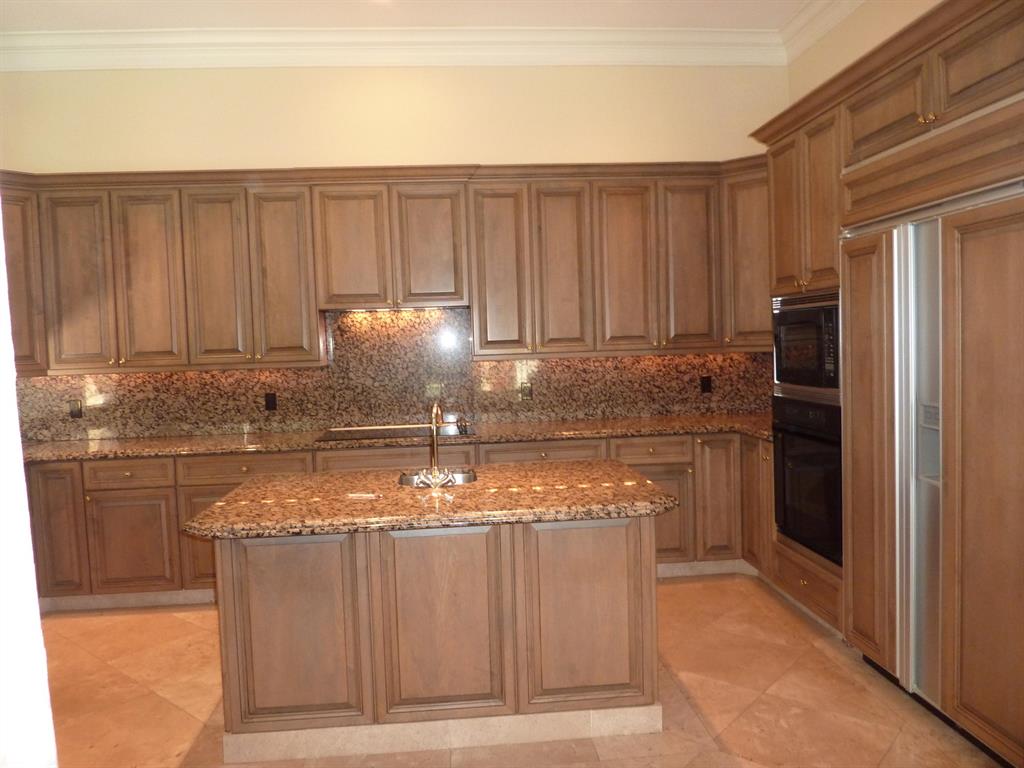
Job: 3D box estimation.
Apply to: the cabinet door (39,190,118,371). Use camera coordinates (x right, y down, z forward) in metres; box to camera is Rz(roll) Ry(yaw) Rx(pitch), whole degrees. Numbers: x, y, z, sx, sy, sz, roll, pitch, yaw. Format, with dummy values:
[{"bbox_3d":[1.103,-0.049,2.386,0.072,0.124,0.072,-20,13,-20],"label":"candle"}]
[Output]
[{"bbox_3d":[-2.508,-0.601,4.295,0.387,1.023,0.030,-2,3,-4],"label":"cabinet door"}]

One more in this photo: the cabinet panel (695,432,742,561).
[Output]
[{"bbox_3d":[1.217,0.672,4.364,0.273,0.745,0.022,-2,3,-4],"label":"cabinet panel"}]

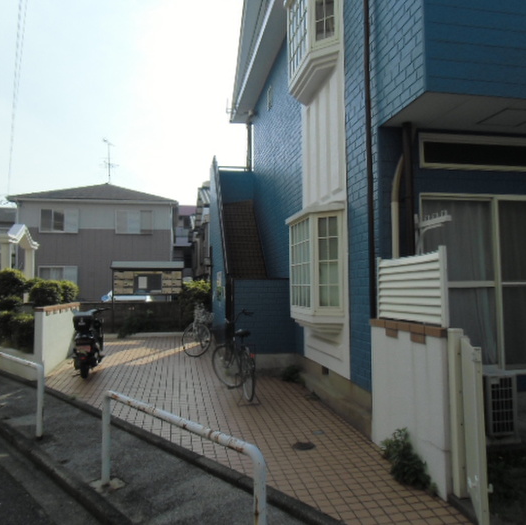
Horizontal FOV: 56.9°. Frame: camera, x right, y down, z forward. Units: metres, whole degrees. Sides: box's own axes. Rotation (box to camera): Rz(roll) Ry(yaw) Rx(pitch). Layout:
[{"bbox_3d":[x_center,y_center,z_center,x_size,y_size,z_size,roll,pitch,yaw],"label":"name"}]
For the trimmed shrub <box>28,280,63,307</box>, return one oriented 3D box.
[{"bbox_3d":[-4.644,0.721,10.483,0.770,0.660,0.750,0,-3,-11],"label":"trimmed shrub"}]

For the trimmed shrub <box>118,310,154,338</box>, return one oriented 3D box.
[{"bbox_3d":[-3.850,1.869,14.660,1.070,0.800,0.900,0,-3,-11],"label":"trimmed shrub"}]

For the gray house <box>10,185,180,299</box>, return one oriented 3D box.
[{"bbox_3d":[-8.789,-0.747,27.293,7.900,7.300,8.600,0,-3,-11],"label":"gray house"}]

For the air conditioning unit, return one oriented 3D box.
[{"bbox_3d":[1.819,1.147,4.143,0.260,0.500,0.720,0,-3,-11],"label":"air conditioning unit"}]

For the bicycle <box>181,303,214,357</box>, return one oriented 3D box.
[{"bbox_3d":[-1.343,1.403,10.480,0.580,1.100,1.650,-1,-3,3],"label":"bicycle"}]

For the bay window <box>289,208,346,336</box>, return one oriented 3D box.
[{"bbox_3d":[0.607,0.106,6.183,0.350,1.400,1.650,0,-3,-11],"label":"bay window"}]

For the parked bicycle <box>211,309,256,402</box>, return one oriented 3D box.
[{"bbox_3d":[-0.341,1.266,6.806,0.560,1.140,1.680,0,-3,-18],"label":"parked bicycle"}]

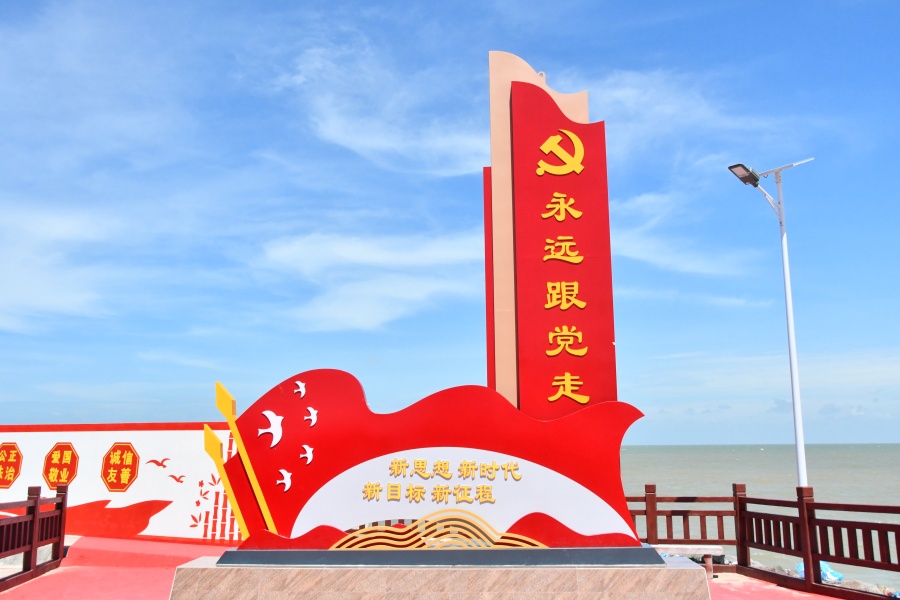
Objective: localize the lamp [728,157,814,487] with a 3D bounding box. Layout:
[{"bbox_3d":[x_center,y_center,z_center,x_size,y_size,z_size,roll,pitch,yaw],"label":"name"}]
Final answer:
[{"bbox_3d":[4.336,0.769,10.760,1.580,5.694,0.520,7,-13,-37],"label":"lamp"}]

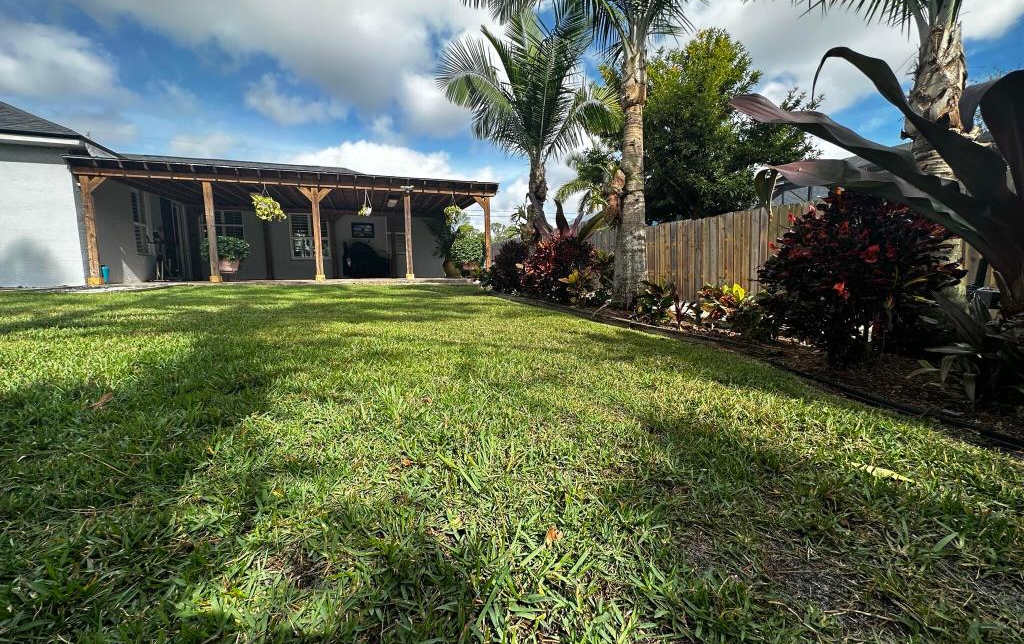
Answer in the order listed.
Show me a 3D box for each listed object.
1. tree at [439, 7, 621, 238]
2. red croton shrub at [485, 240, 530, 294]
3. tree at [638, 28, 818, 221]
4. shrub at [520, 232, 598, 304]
[{"bbox_3d":[0.247,-2.609,6.604,2.700,4.350,2.600,0,8,0],"label":"tree"},{"bbox_3d":[-0.059,-0.937,7.038,0.820,0.920,0.820,0,8,0],"label":"red croton shrub"},{"bbox_3d":[5.212,-3.994,10.453,4.900,6.200,4.700,0,8,0],"label":"tree"},{"bbox_3d":[0.682,-0.813,5.945,1.080,0.970,1.000,0,8,0],"label":"shrub"}]

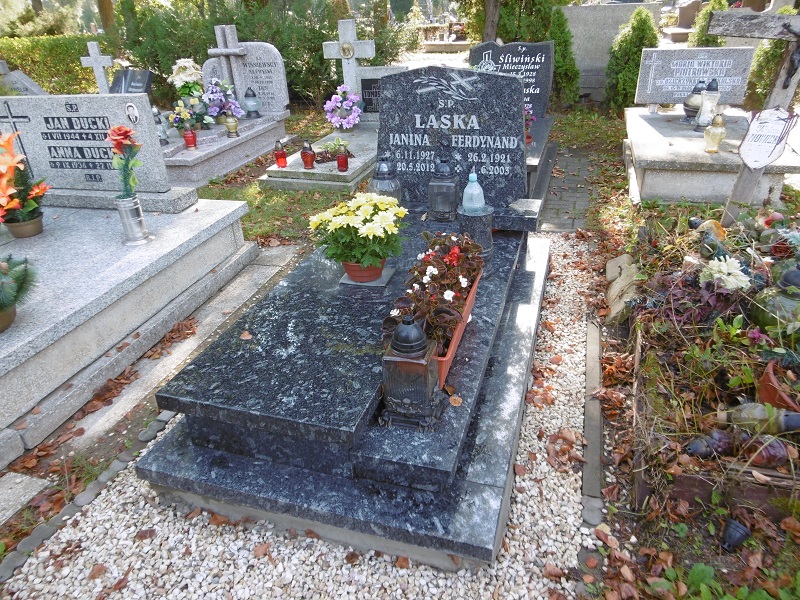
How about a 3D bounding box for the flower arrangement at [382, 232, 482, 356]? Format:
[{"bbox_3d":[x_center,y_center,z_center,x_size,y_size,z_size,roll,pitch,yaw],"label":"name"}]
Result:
[{"bbox_3d":[0.129,0.004,1.877,0.230,0.274,0.655,6,29,16],"label":"flower arrangement"}]

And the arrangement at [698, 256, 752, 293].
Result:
[{"bbox_3d":[1.365,-0.103,2.347,0.192,0.125,0.166,7,28,16],"label":"arrangement"}]

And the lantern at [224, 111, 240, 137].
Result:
[{"bbox_3d":[-1.617,-1.701,5.343,0.118,0.246,0.118,6,29,16],"label":"lantern"}]

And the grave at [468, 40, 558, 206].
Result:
[{"bbox_3d":[0.714,-1.358,4.246,0.936,1.061,2.132,7,28,16],"label":"grave"}]

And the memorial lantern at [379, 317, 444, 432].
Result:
[{"bbox_3d":[0.041,0.195,1.529,0.148,0.312,0.148,4,27,11],"label":"memorial lantern"}]

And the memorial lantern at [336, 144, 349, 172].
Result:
[{"bbox_3d":[-0.440,-1.088,4.241,0.092,0.197,0.092,-2,27,1],"label":"memorial lantern"}]

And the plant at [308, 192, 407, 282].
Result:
[{"bbox_3d":[-0.142,-0.261,2.145,0.354,0.338,0.354,-1,27,1],"label":"plant"}]

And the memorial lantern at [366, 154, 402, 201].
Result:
[{"bbox_3d":[-0.053,-0.610,2.877,0.172,0.291,0.172,7,28,16],"label":"memorial lantern"}]

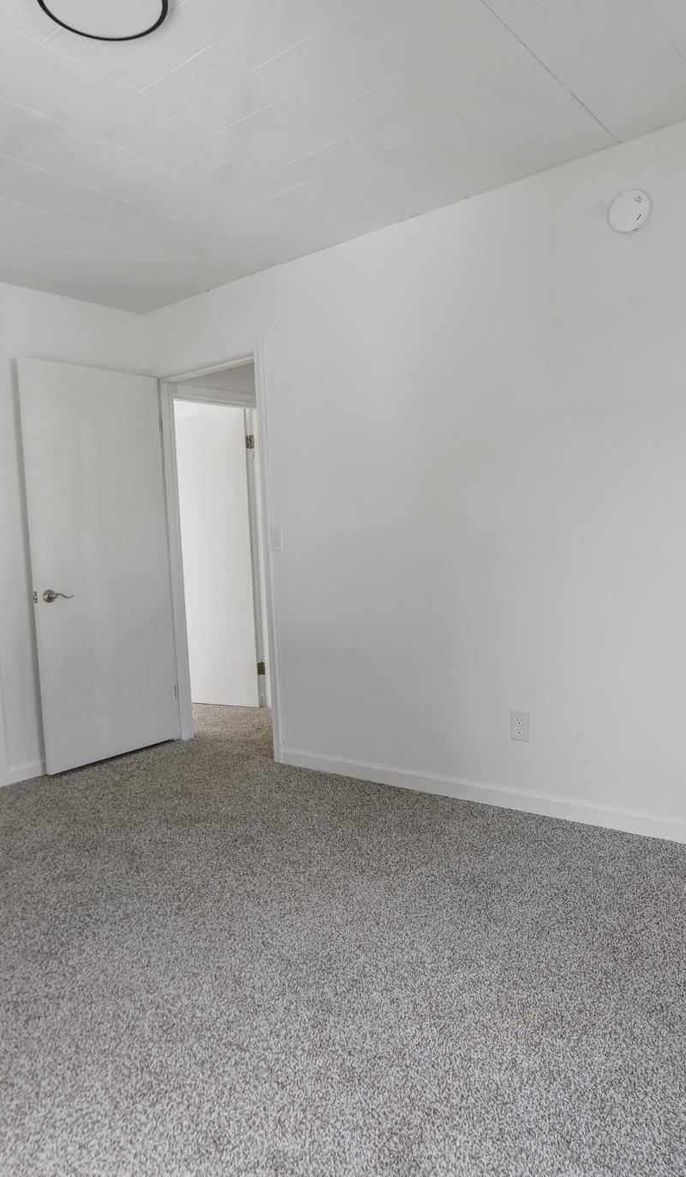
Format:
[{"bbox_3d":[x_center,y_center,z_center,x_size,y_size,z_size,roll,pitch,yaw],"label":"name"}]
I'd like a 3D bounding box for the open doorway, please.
[{"bbox_3d":[-0.633,-0.126,4.331,0.716,2.040,0.120,1,5,39],"label":"open doorway"}]

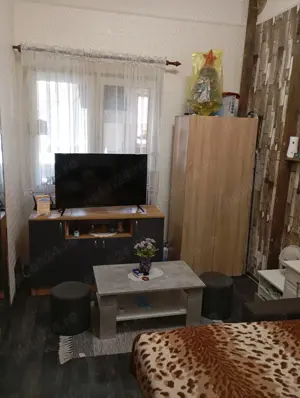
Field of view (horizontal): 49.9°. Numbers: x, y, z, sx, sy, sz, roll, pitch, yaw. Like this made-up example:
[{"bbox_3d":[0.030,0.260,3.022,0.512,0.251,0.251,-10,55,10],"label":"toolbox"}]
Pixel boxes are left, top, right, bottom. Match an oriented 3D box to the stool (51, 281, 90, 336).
[{"bbox_3d":[-0.668,0.925,2.752,0.319,0.322,0.319,0,12,-13],"label":"stool"}]

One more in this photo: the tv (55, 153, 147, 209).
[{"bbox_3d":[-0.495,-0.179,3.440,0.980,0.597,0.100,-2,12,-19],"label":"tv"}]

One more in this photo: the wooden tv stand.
[{"bbox_3d":[-0.560,0.535,3.512,1.356,0.797,0.432,0,12,-13],"label":"wooden tv stand"}]

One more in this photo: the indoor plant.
[{"bbox_3d":[-0.026,0.516,2.888,0.202,0.313,0.202,0,12,-13],"label":"indoor plant"}]

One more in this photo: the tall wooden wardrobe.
[{"bbox_3d":[0.713,-0.027,3.911,0.788,1.842,0.572,0,11,-12],"label":"tall wooden wardrobe"}]

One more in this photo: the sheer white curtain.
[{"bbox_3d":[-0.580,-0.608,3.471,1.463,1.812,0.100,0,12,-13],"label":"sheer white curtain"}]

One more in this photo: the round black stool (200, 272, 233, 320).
[{"bbox_3d":[0.621,0.912,3.046,0.292,0.333,0.292,2,11,0],"label":"round black stool"}]

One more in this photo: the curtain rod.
[{"bbox_3d":[-0.494,-1.470,3.332,1.708,0.060,0.080,0,12,-13],"label":"curtain rod"}]

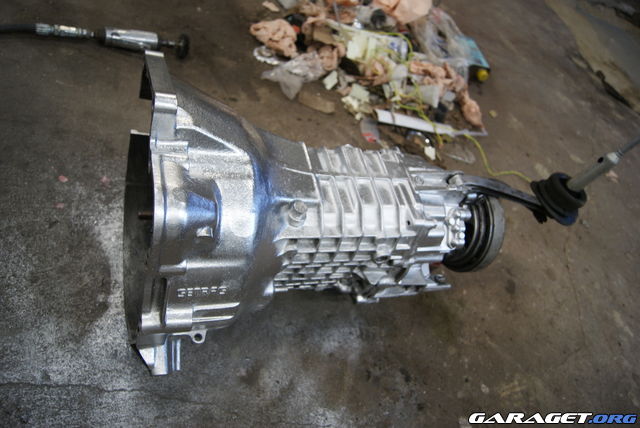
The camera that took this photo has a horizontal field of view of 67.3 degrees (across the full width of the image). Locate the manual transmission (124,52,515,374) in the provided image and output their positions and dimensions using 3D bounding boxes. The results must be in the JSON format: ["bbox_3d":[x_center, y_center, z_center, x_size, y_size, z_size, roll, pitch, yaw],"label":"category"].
[{"bbox_3d":[0.035,0.018,0.756,0.610,0.400,0.400,3,52,-27],"label":"manual transmission"}]

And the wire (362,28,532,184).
[{"bbox_3d":[0.319,-0.305,1.366,0.297,0.080,0.655,-23,66,-38],"label":"wire"}]

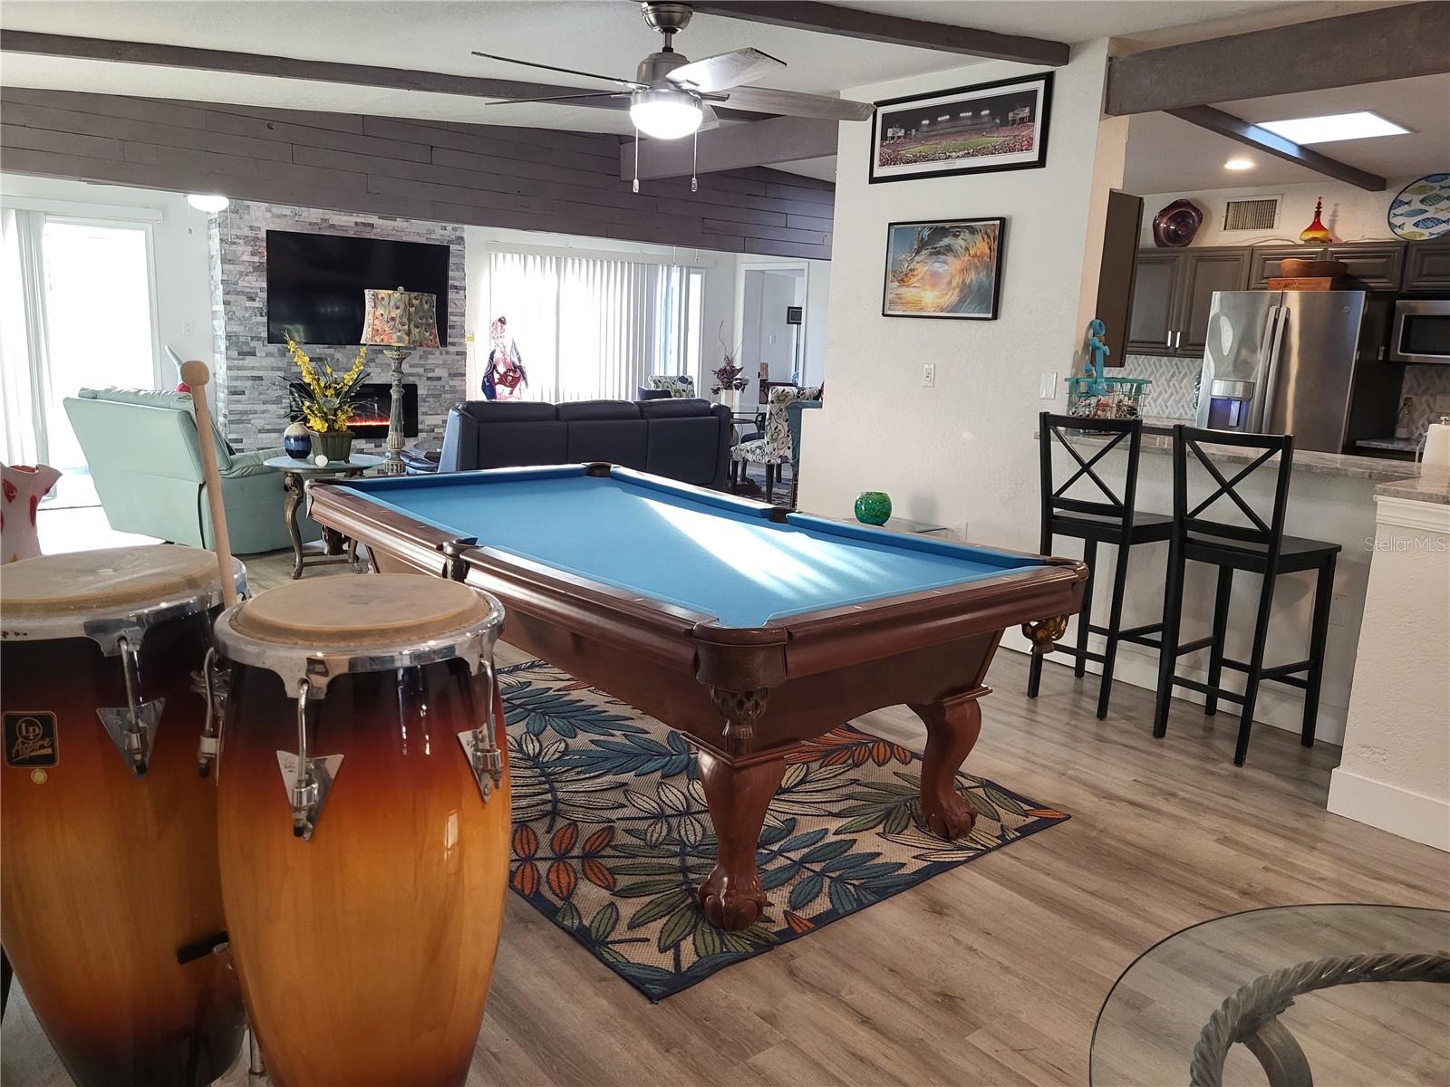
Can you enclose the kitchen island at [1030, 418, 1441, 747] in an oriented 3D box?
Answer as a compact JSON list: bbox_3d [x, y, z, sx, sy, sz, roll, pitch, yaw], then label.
[{"bbox_3d":[2.047,0.137,4.426,0.560,1.050,1.520,-7,14,-40],"label":"kitchen island"}]

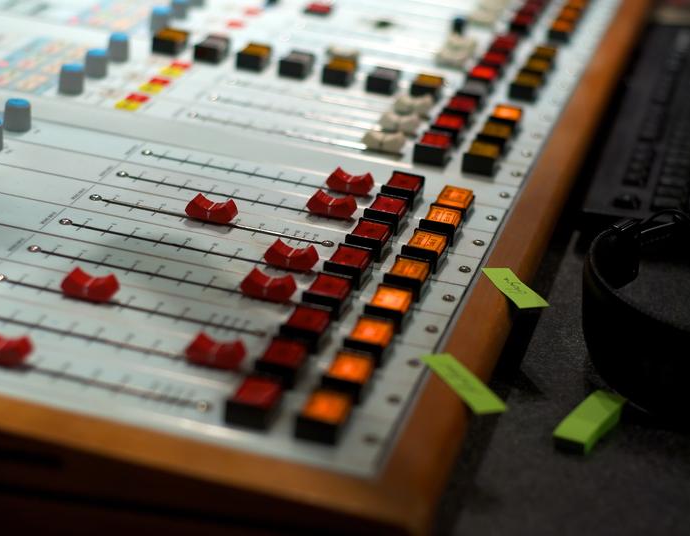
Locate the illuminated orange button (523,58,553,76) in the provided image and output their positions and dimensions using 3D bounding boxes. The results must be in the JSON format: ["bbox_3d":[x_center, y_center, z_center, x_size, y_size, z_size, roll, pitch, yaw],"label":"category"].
[{"bbox_3d":[0.122,-0.126,1.074,0.016,0.010,0.023,11,25,12],"label":"illuminated orange button"}]

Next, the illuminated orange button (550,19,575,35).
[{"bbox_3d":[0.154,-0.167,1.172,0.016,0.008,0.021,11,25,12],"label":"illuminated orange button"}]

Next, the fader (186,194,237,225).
[{"bbox_3d":[-0.066,-0.029,0.825,0.024,0.010,0.010,11,25,12],"label":"fader"}]

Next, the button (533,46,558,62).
[{"bbox_3d":[0.134,-0.141,1.121,0.017,0.010,0.021,11,25,12],"label":"button"}]

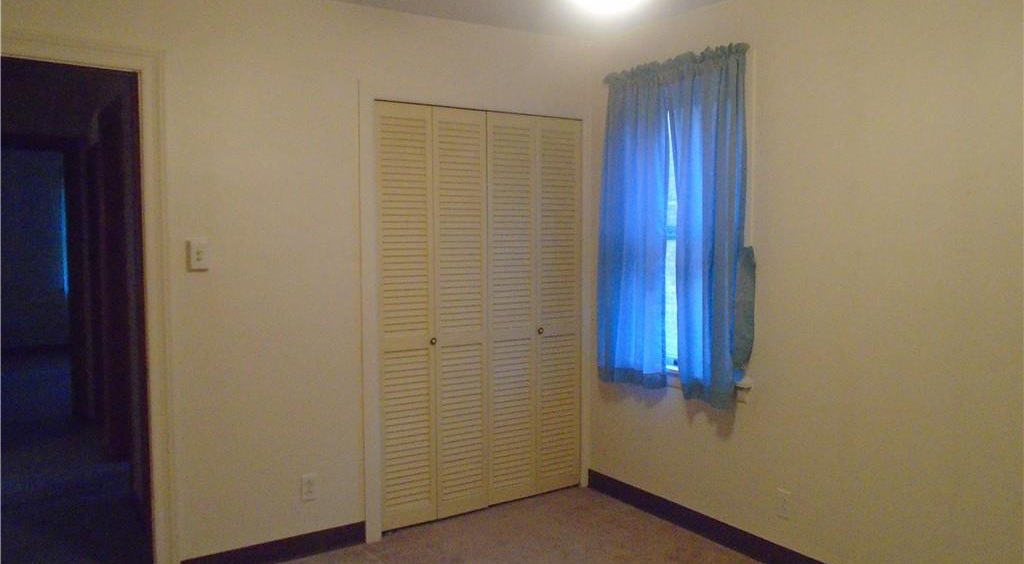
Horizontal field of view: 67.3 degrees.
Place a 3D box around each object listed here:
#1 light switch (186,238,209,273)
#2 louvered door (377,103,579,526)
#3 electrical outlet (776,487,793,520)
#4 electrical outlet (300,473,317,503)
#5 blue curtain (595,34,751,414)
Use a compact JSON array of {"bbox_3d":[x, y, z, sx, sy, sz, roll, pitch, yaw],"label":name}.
[{"bbox_3d":[-1.246,-0.106,3.063,0.072,0.118,0.015,-3,5,-34],"label":"light switch"},{"bbox_3d":[-0.123,0.160,3.876,1.195,2.000,0.035,-3,5,-34],"label":"louvered door"},{"bbox_3d":[1.145,0.938,3.235,0.010,0.117,0.072,-3,5,-34],"label":"electrical outlet"},{"bbox_3d":[-0.889,0.904,3.387,0.072,0.117,0.010,-3,5,-34],"label":"electrical outlet"},{"bbox_3d":[0.727,-0.253,3.660,0.100,1.550,0.925,-3,5,-34],"label":"blue curtain"}]

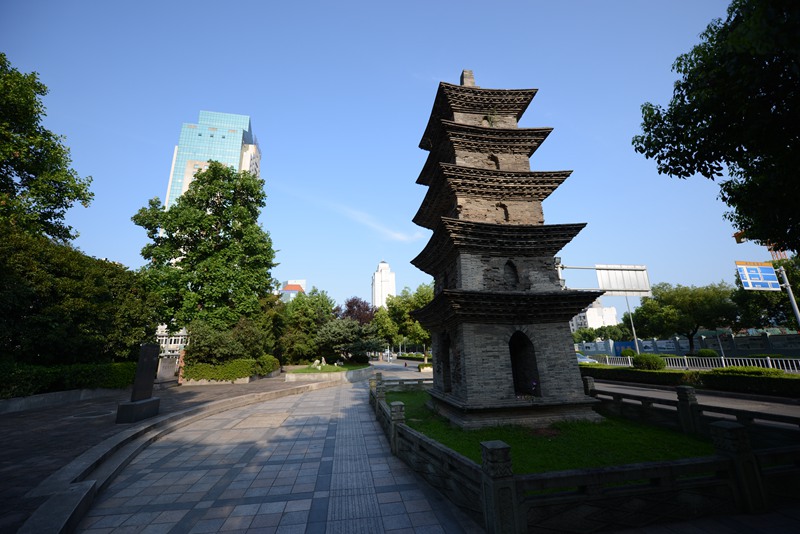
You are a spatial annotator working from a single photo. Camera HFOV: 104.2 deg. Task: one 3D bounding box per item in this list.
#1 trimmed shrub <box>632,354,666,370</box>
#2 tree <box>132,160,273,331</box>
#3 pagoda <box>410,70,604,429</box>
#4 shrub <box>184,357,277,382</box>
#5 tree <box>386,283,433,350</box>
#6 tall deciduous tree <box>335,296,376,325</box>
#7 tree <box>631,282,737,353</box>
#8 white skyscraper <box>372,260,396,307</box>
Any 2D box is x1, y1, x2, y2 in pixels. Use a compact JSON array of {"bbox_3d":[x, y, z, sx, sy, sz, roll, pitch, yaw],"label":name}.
[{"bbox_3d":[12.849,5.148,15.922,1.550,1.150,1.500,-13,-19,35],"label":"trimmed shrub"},{"bbox_3d":[-13.152,-0.451,20.924,8.600,15.400,8.600,8,-18,-32],"label":"tree"},{"bbox_3d":[2.911,-1.823,11.030,4.460,12.800,4.460,1,-15,-8],"label":"pagoda"},{"bbox_3d":[-9.942,5.851,18.173,4.300,1.400,2.200,1,-15,-11],"label":"shrub"},{"bbox_3d":[1.635,5.059,26.587,5.200,7.200,5.200,-2,-15,3],"label":"tree"},{"bbox_3d":[-4.469,6.393,31.450,4.700,6.800,4.600,1,-15,-8],"label":"tall deciduous tree"},{"bbox_3d":[32.216,6.036,34.908,9.800,8.600,9.400,-14,-20,39],"label":"tree"},{"bbox_3d":[-17.771,45.564,358.581,23.000,103.000,23.000,2,-15,-12],"label":"white skyscraper"}]

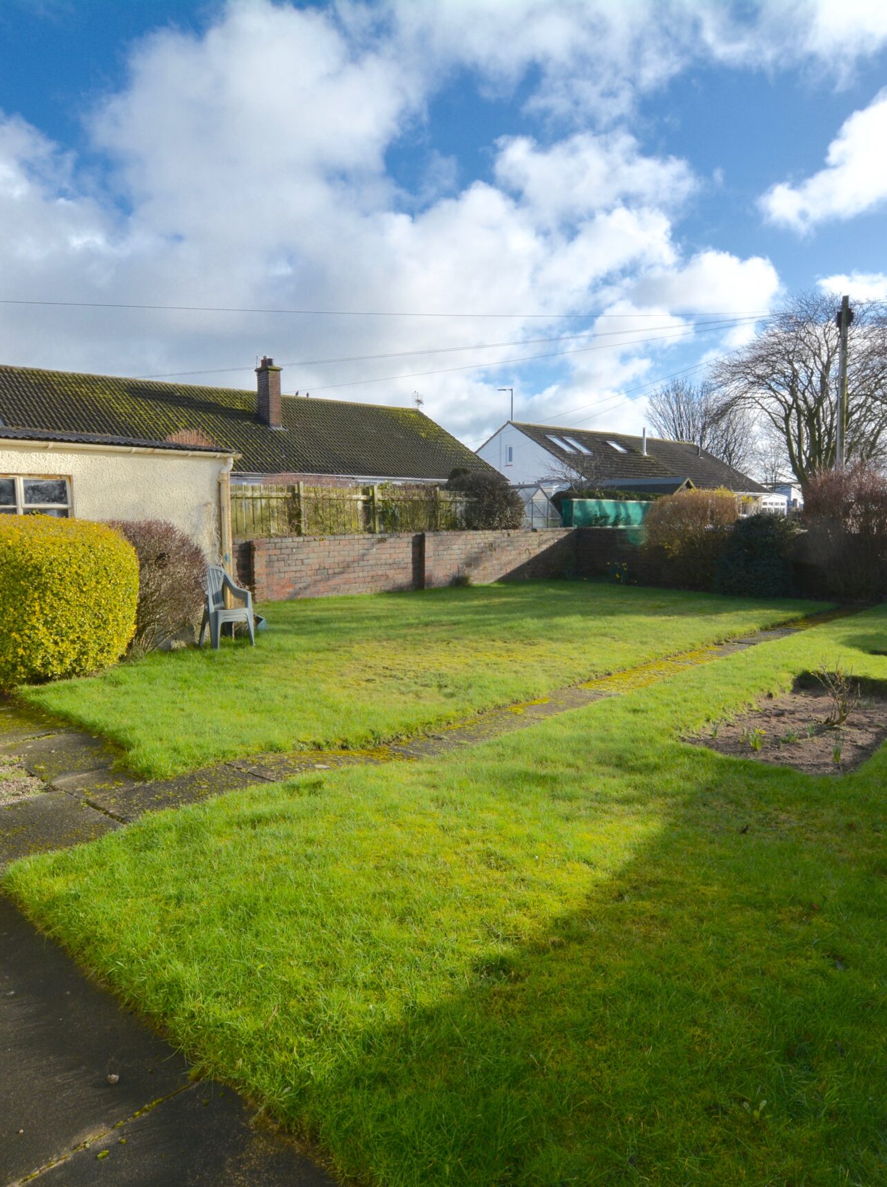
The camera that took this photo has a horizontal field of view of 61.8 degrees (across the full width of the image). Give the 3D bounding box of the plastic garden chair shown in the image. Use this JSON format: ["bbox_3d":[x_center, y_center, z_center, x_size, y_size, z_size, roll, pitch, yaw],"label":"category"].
[{"bbox_3d":[-2.637,0.153,8.961,0.560,0.930,0.580,-6,9,-43],"label":"plastic garden chair"}]

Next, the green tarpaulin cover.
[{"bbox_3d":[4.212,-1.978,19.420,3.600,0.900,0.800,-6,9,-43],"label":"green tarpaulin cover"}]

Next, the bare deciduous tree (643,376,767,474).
[{"bbox_3d":[19.521,-10.477,56.190,8.666,11.695,8.666,2,7,19],"label":"bare deciduous tree"}]

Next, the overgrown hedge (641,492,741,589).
[{"bbox_3d":[5.192,-1.126,15.443,1.100,2.050,1.650,-6,9,-43],"label":"overgrown hedge"}]

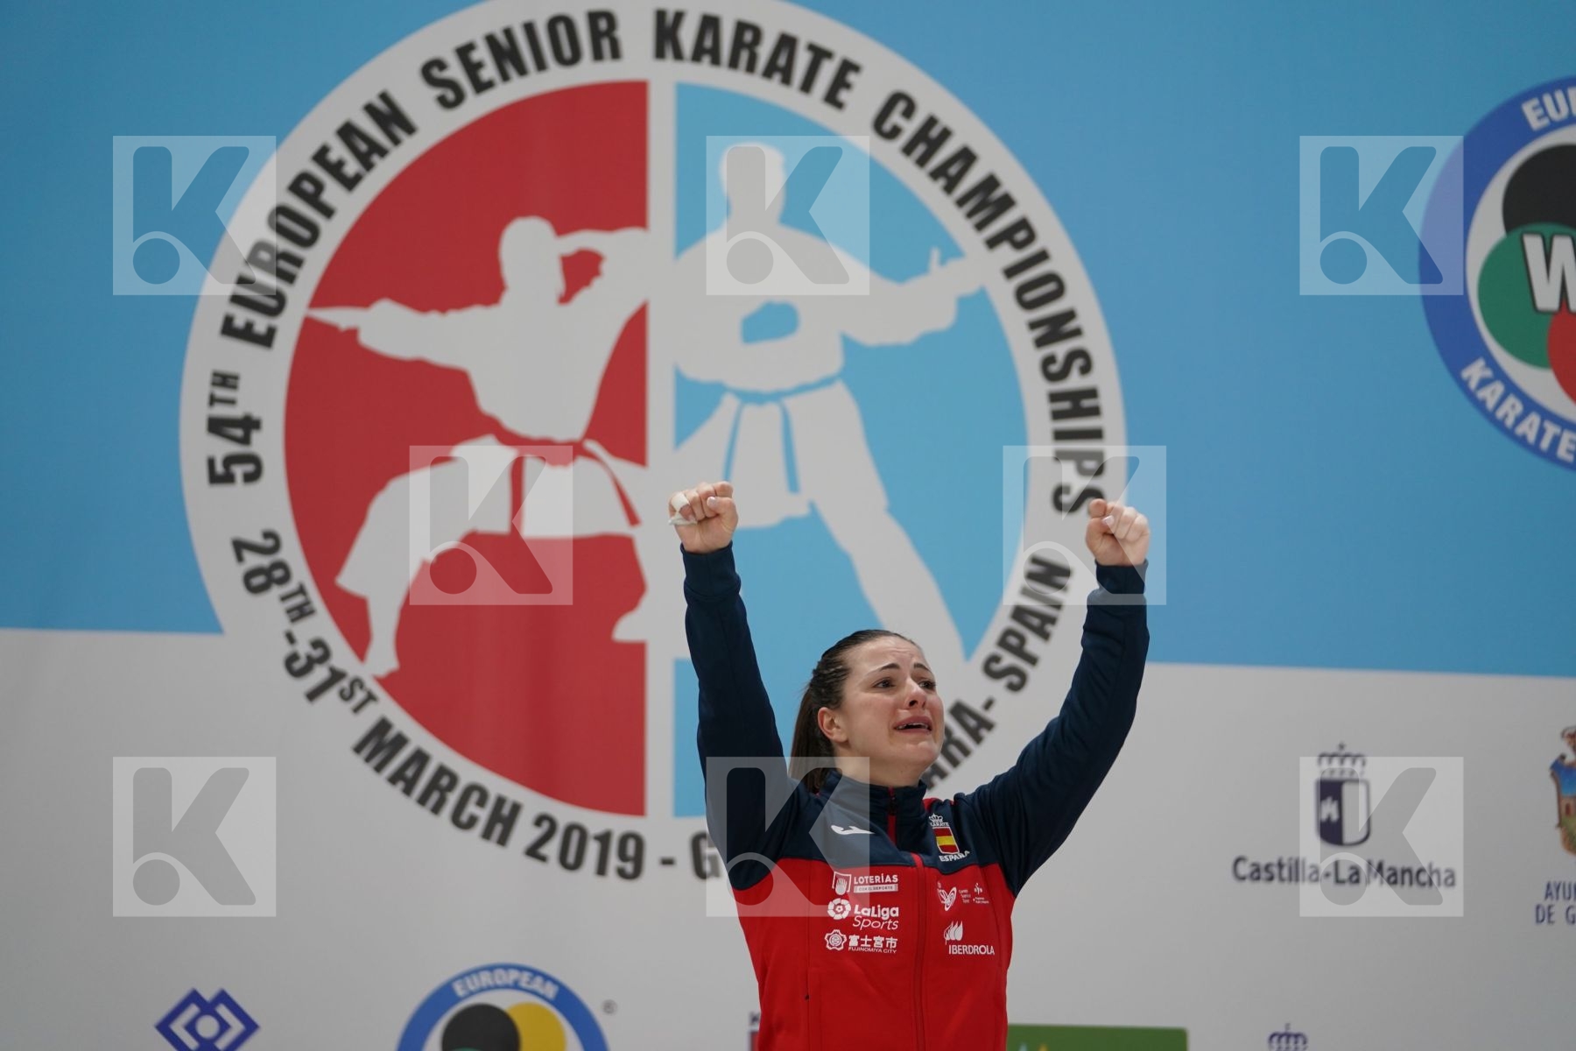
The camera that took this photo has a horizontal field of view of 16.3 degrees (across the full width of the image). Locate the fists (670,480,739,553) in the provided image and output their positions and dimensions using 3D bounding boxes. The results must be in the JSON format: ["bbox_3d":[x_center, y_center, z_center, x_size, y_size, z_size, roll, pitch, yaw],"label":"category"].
[{"bbox_3d":[-0.112,-0.011,7.350,0.090,0.095,0.075,0,-8,0],"label":"fists"}]

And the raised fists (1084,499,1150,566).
[{"bbox_3d":[0.458,0.009,7.650,0.088,0.096,0.080,1,-5,5],"label":"raised fists"}]

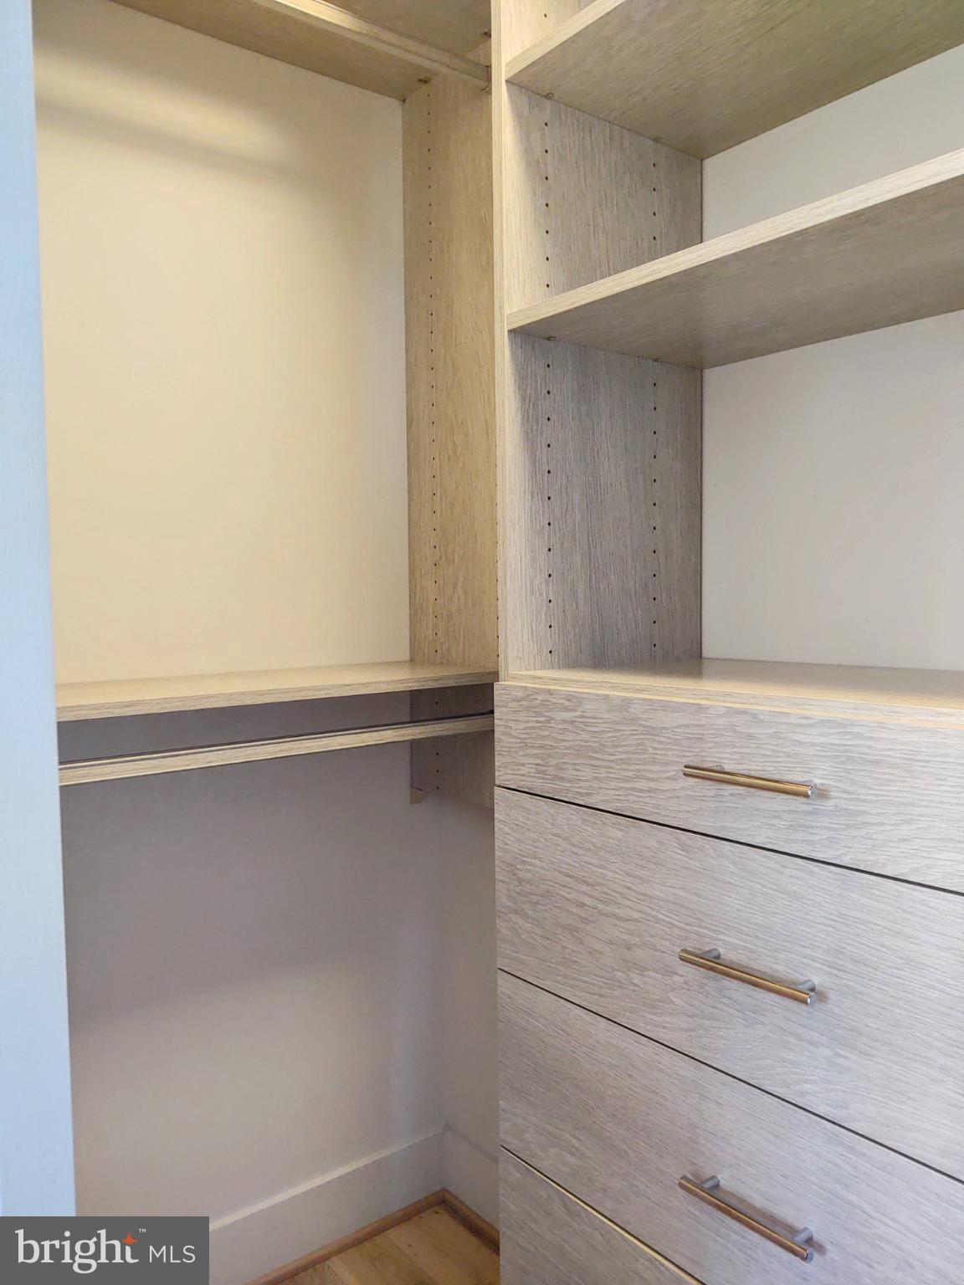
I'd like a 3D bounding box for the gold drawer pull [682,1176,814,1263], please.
[{"bbox_3d":[0.244,0.520,0.914,0.032,0.011,0.138,-3,4,-38],"label":"gold drawer pull"}]

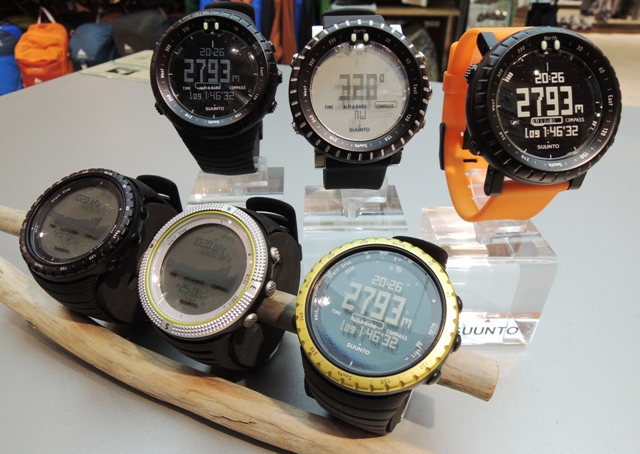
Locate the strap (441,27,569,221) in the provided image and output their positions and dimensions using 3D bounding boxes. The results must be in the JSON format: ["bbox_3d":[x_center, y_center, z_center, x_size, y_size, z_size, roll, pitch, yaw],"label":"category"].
[{"bbox_3d":[0.068,-0.039,0.171,0.025,0.073,0.057,-3,2,-3],"label":"strap"}]

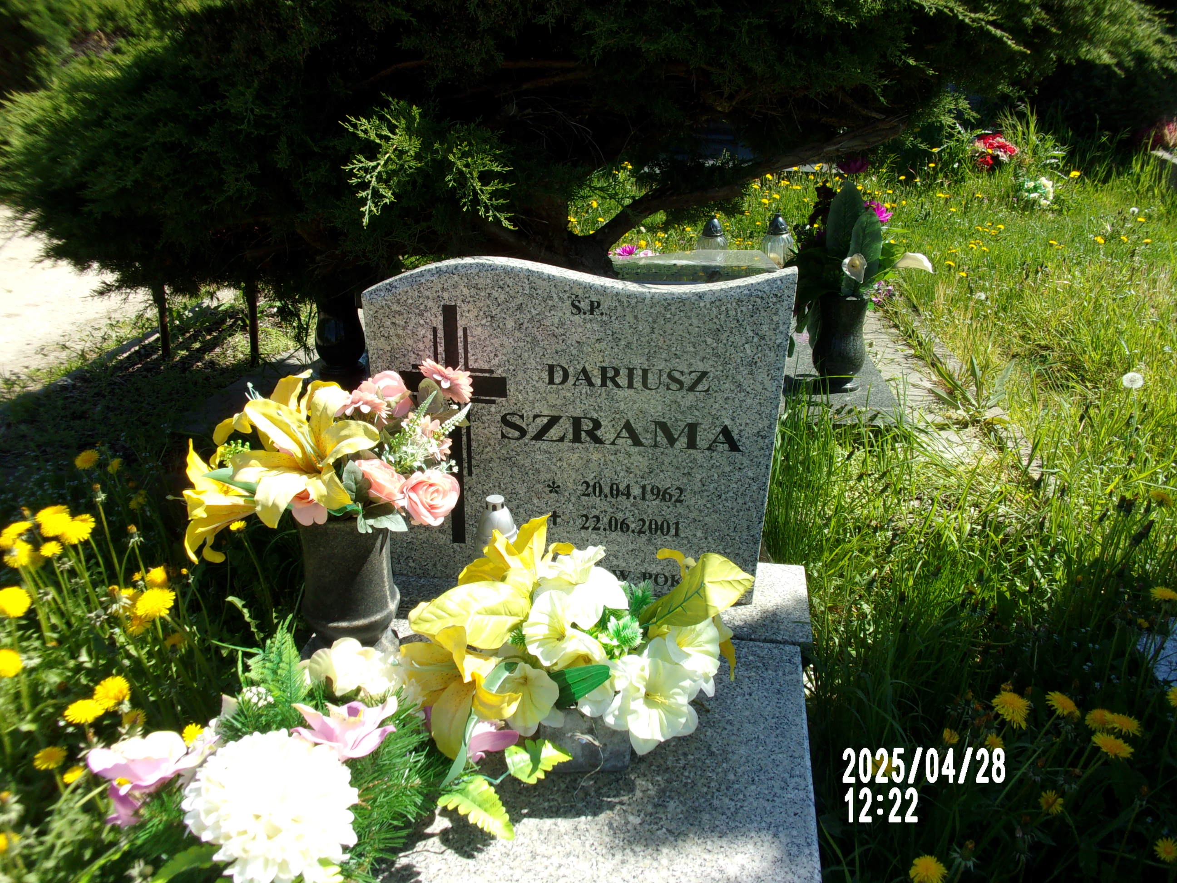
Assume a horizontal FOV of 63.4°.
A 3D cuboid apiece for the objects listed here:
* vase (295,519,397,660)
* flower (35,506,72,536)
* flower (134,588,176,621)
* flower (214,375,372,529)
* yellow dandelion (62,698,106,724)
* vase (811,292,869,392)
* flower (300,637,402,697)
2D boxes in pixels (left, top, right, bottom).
[{"bbox_3d":[-0.337,0.208,1.360,0.135,0.215,0.135,4,24,7],"label":"vase"},{"bbox_3d":[-0.673,0.100,1.200,0.042,0.027,0.042,2,35,8],"label":"flower"},{"bbox_3d":[-0.520,0.196,1.140,0.048,0.030,0.048,4,45,5],"label":"flower"},{"bbox_3d":[-0.370,0.011,1.200,0.175,0.165,0.120,14,-9,28],"label":"flower"},{"bbox_3d":[-0.561,0.301,1.060,0.042,0.022,0.042,4,24,7],"label":"yellow dandelion"},{"bbox_3d":[0.624,-0.242,2.359,0.142,0.243,0.142,4,31,5],"label":"vase"},{"bbox_3d":[-0.268,0.257,1.090,0.108,0.062,0.085,4,24,7],"label":"flower"}]

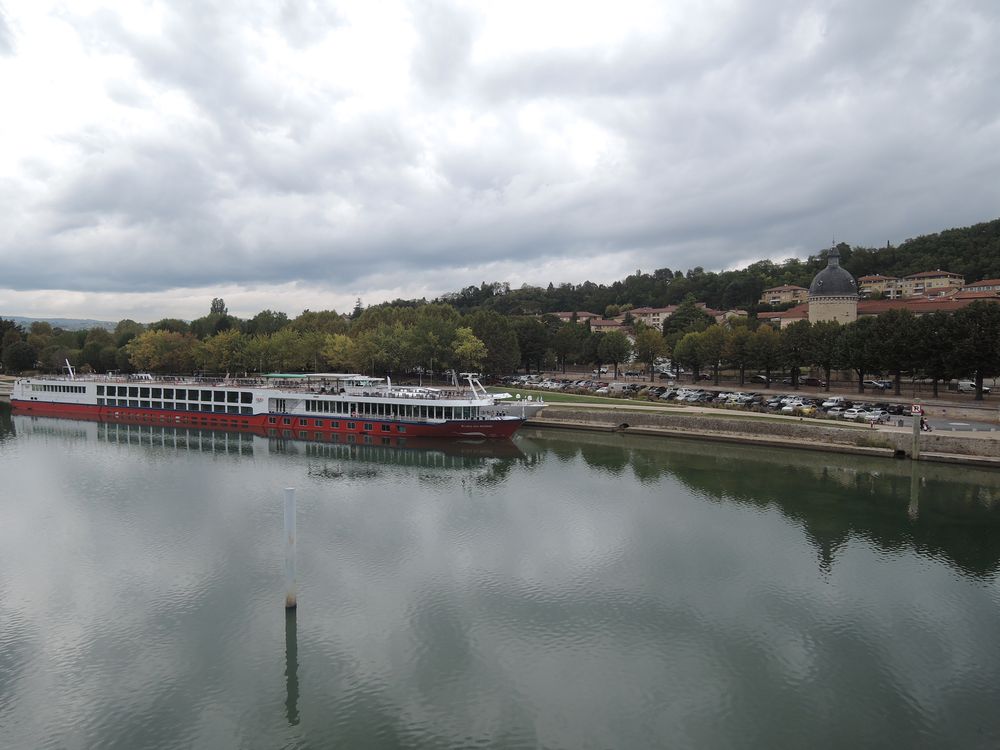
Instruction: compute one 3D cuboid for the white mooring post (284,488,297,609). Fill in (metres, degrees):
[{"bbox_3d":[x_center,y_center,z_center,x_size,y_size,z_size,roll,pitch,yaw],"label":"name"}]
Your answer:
[{"bbox_3d":[-10.293,8.529,34.145,0.550,5.779,0.550,0,3,0],"label":"white mooring post"}]

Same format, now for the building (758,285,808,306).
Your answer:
[{"bbox_3d":[132.872,-36.833,324.702,19.500,10.300,13.000,2,3,37],"label":"building"}]

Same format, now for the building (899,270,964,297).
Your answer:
[{"bbox_3d":[186.468,-39.096,299.580,23.000,11.000,14.000,2,3,41],"label":"building"}]

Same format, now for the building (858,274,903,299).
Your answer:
[{"bbox_3d":[168.383,-38.876,307.597,16.800,10.300,13.000,2,3,37],"label":"building"}]

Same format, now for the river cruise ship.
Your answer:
[{"bbox_3d":[-45.800,3.316,120.059,110.000,8.800,11.400,1,3,26],"label":"river cruise ship"}]

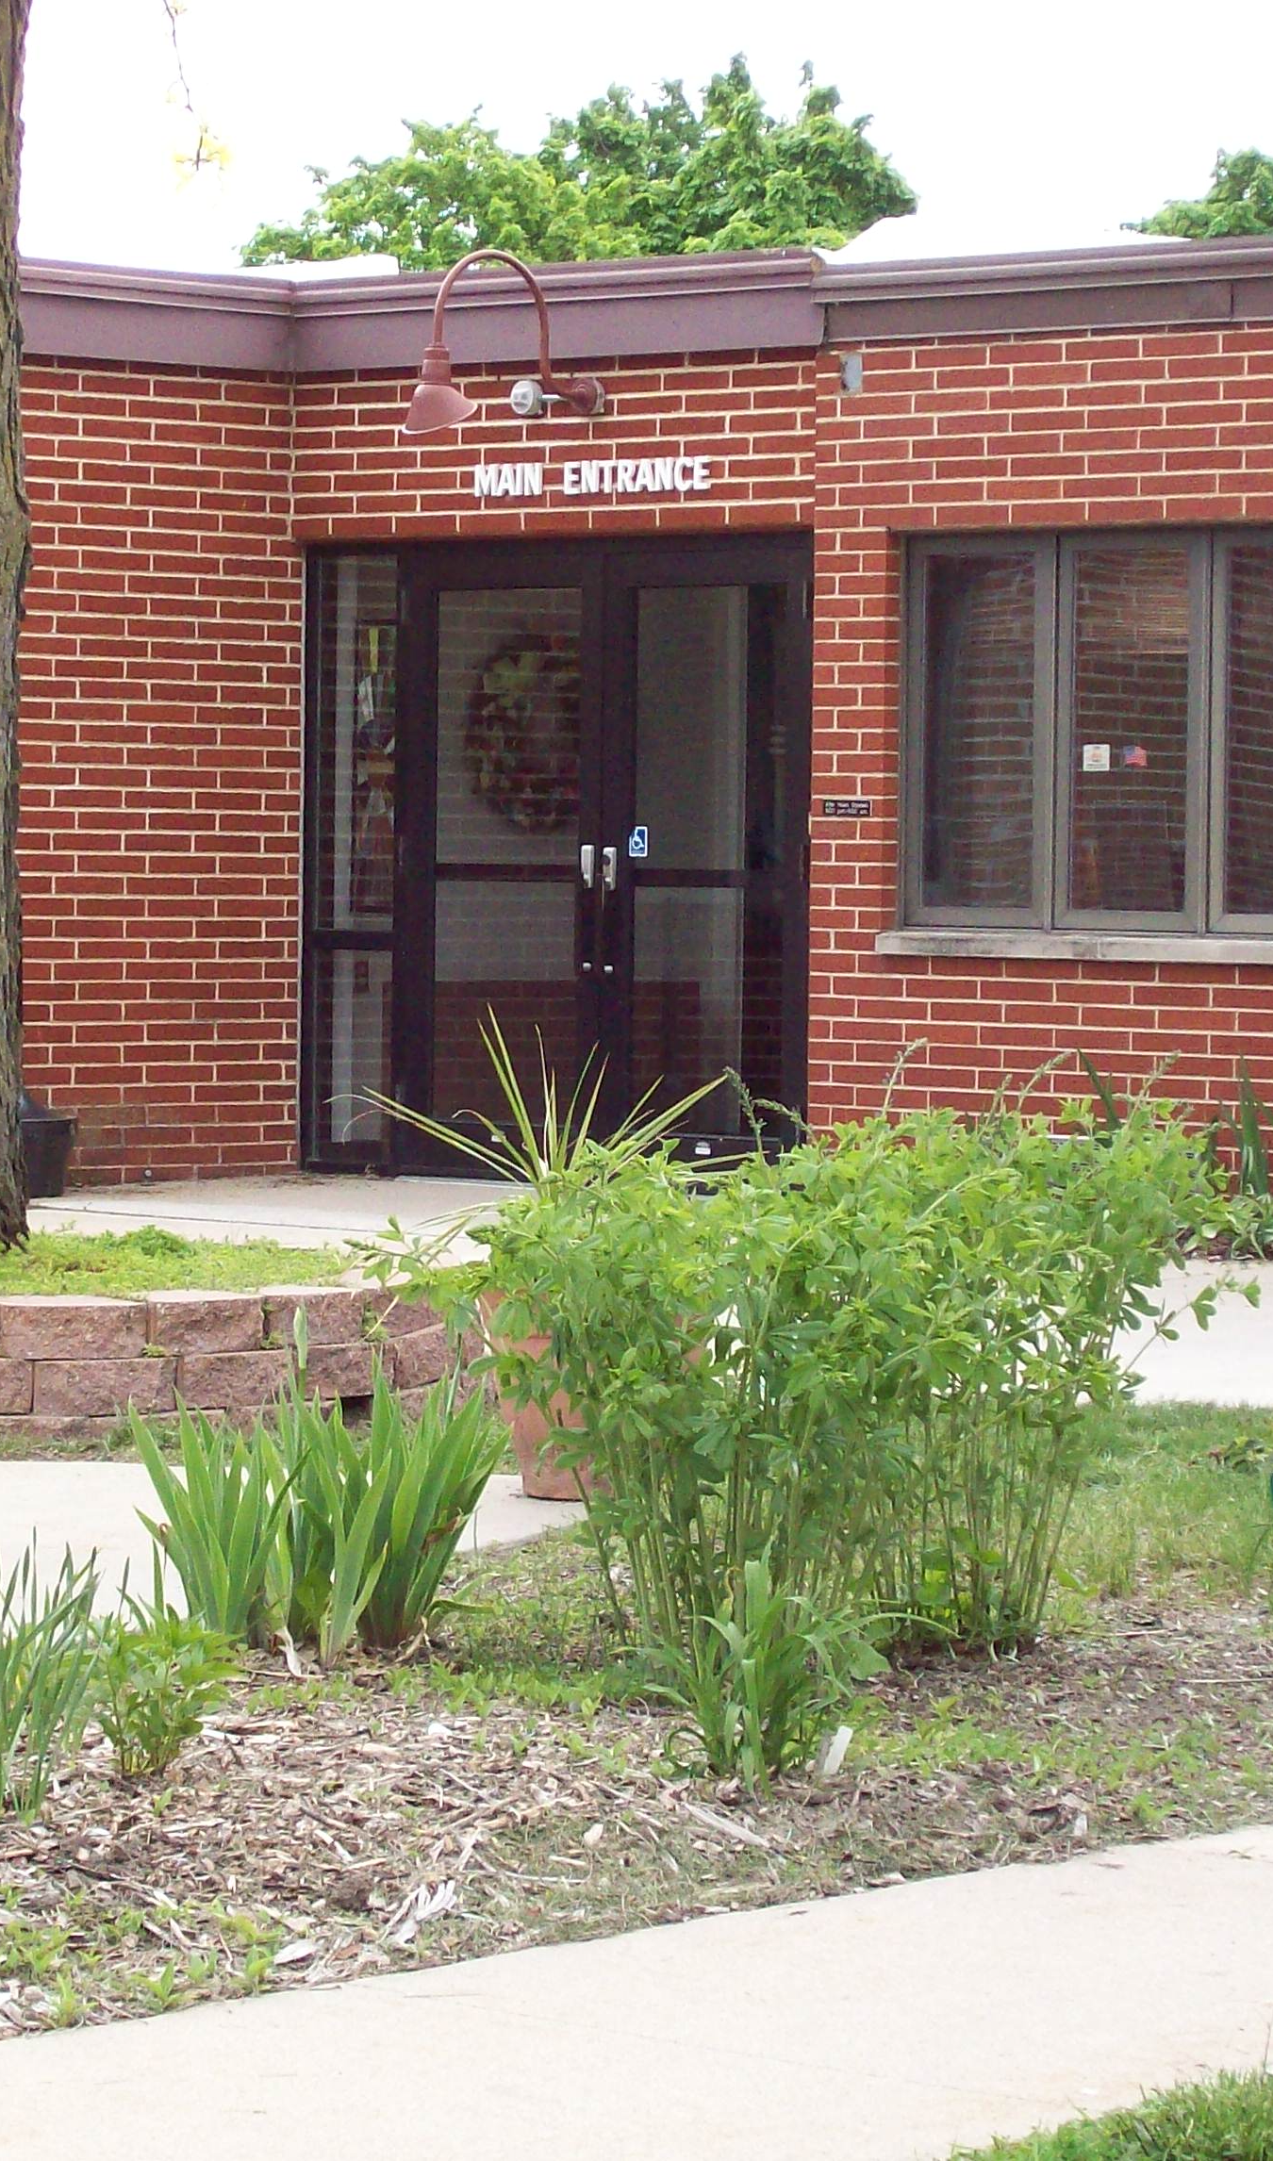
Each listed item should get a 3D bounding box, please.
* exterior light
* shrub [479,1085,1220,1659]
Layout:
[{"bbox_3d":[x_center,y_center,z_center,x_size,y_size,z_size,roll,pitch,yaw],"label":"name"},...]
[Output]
[{"bbox_3d":[-0.413,-2.314,22.759,0.250,0.600,0.820,3,3,45],"label":"exterior light"},{"bbox_3d":[0.291,0.399,10.300,1.020,0.780,0.850,1,2,0],"label":"shrub"}]

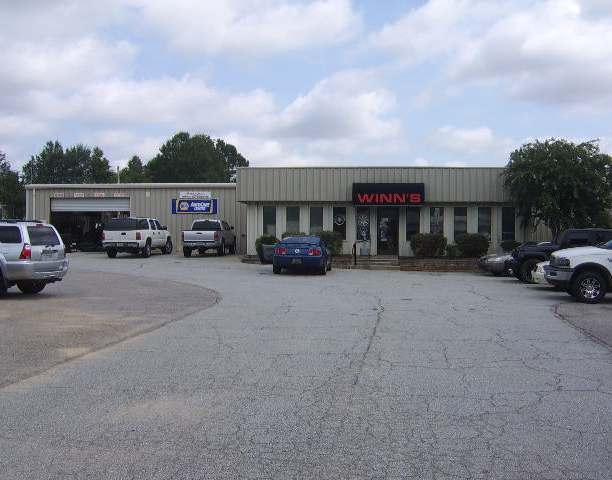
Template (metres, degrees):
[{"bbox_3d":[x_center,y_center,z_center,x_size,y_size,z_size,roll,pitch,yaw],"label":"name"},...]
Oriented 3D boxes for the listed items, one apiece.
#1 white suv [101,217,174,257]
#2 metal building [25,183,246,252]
[{"bbox_3d":[-8.370,-0.130,29.200,2.000,1.900,5.750,0,1,3],"label":"white suv"},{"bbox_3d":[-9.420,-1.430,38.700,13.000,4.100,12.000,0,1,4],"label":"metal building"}]

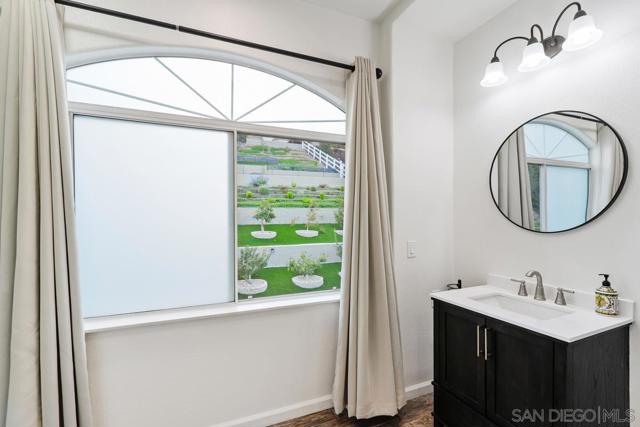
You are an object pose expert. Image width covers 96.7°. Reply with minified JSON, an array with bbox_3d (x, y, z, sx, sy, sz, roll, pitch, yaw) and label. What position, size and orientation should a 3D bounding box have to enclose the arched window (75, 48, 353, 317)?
[{"bbox_3d":[-0.616,-0.215,1.989,1.850,1.669,0.100,0,-1,-22],"label":"arched window"}]

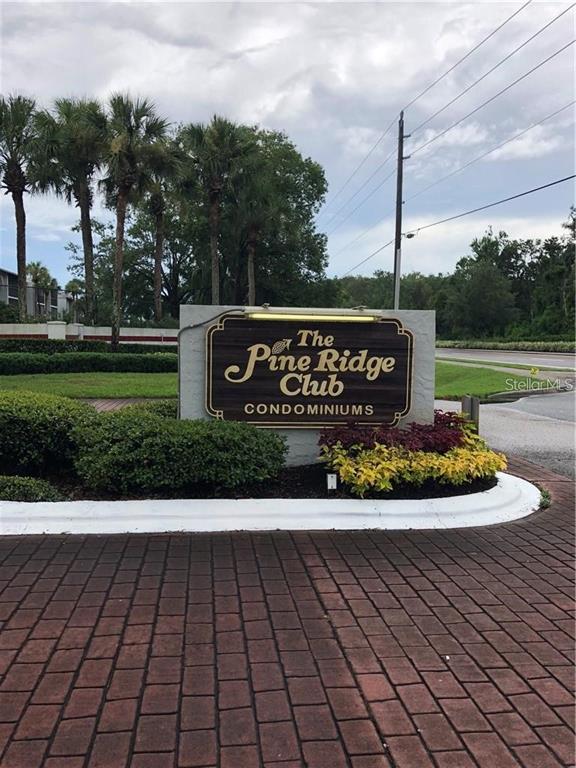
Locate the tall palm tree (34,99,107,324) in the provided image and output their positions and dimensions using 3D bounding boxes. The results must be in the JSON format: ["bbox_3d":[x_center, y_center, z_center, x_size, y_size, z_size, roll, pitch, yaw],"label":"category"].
[{"bbox_3d":[-10.157,-6.966,29.500,3.400,12.760,3.400,0,3,-6],"label":"tall palm tree"}]

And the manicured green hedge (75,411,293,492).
[{"bbox_3d":[-0.966,0.621,5.800,1.870,0.620,0.900,0,3,-6],"label":"manicured green hedge"}]

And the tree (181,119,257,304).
[{"bbox_3d":[-3.639,-7.004,31.500,3.500,12.713,3.500,0,3,-6],"label":"tree"}]

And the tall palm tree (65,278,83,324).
[{"bbox_3d":[-22.741,-6.936,66.000,2.000,8.266,2.000,0,3,-6],"label":"tall palm tree"}]

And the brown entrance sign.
[{"bbox_3d":[0.205,-0.134,6.060,2.030,1.100,0.100,0,3,-6],"label":"brown entrance sign"}]

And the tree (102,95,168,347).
[{"bbox_3d":[-6.716,-6.548,27.500,3.000,12.130,3.000,0,3,-6],"label":"tree"}]

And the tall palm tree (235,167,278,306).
[{"bbox_3d":[-1.756,-6.236,34.000,2.600,10.910,2.600,0,3,-6],"label":"tall palm tree"}]

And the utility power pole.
[{"bbox_3d":[5.970,-7.410,33.000,0.750,13.793,0.400,0,3,-6],"label":"utility power pole"}]

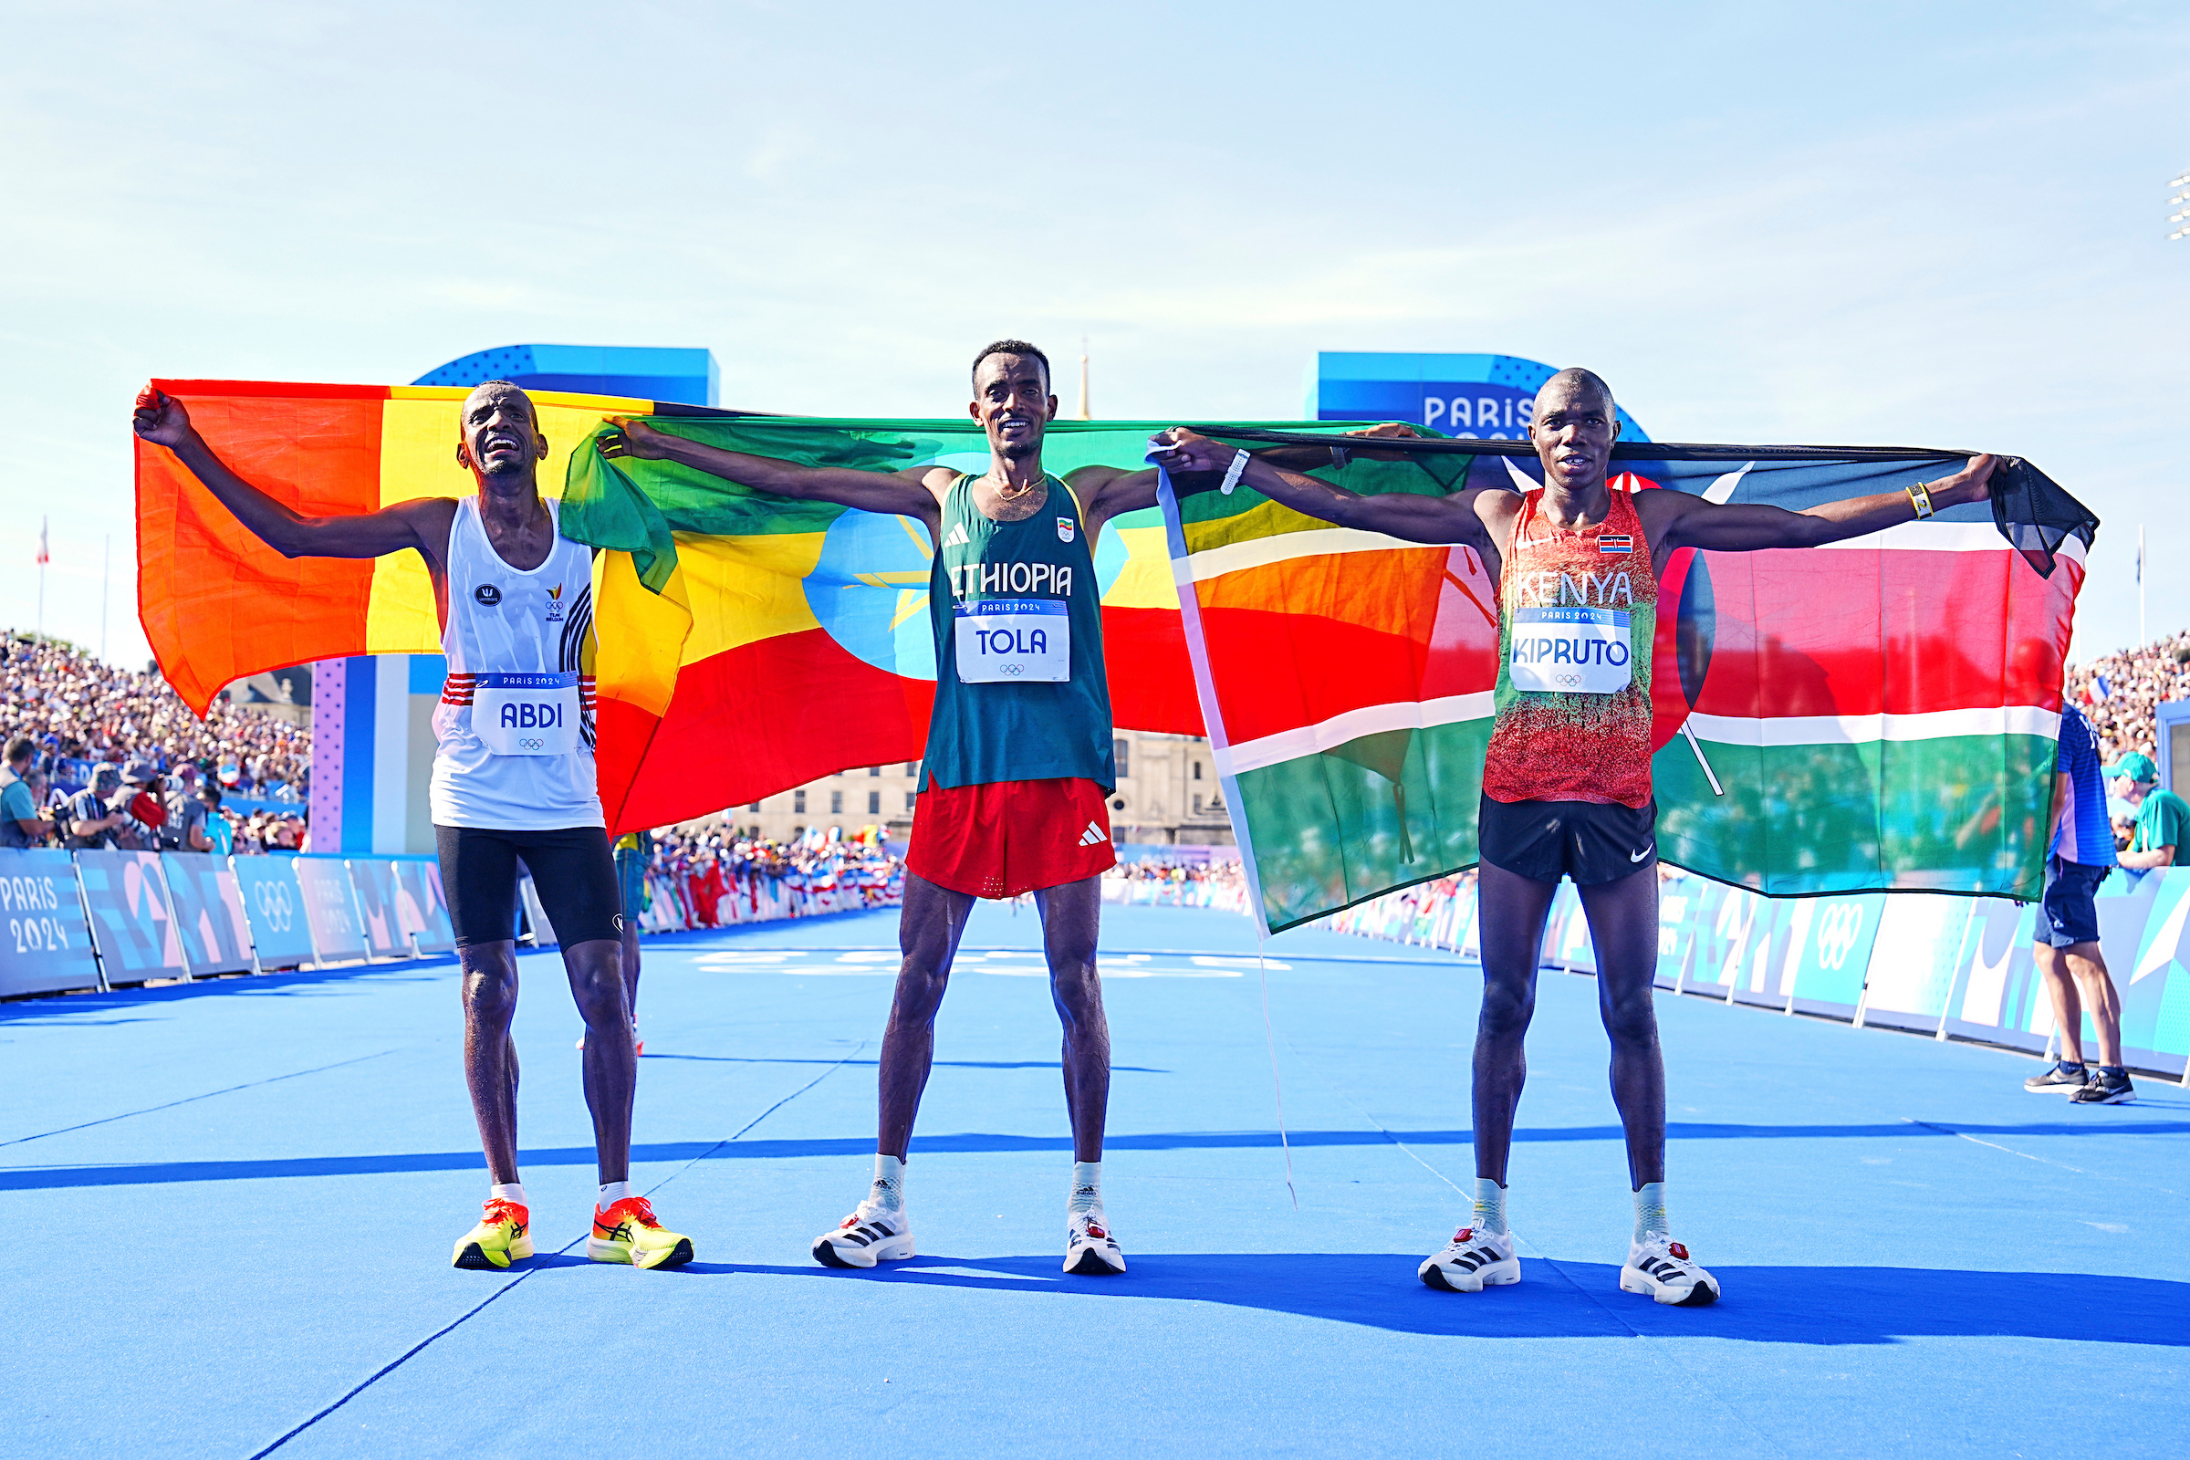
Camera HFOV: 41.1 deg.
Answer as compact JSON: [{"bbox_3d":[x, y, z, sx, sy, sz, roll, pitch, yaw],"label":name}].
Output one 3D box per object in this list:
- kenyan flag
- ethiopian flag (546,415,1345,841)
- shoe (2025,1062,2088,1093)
[{"bbox_3d":[1.043,-0.094,5.730,1.820,0.980,0.420,1,-3,3],"label":"kenyan flag"},{"bbox_3d":[-0.164,-0.213,5.900,1.820,0.850,0.380,1,-3,0],"label":"ethiopian flag"},{"bbox_3d":[3.774,1.366,11.450,0.270,0.115,0.100,0,-3,10],"label":"shoe"}]

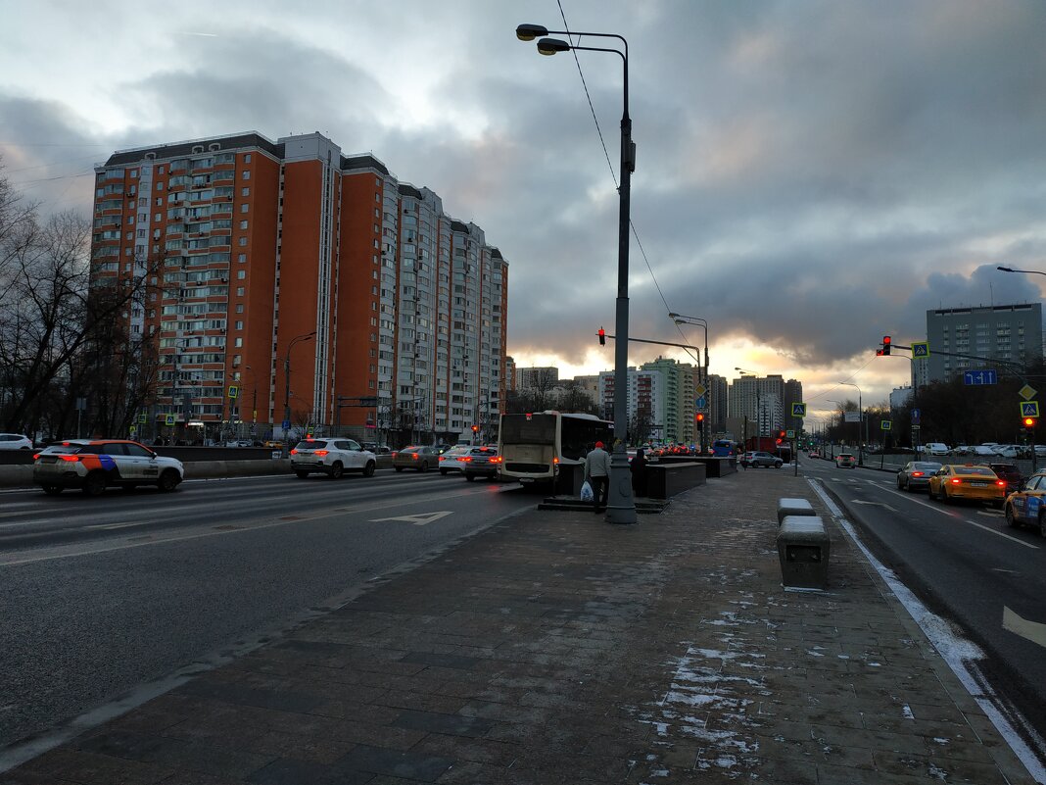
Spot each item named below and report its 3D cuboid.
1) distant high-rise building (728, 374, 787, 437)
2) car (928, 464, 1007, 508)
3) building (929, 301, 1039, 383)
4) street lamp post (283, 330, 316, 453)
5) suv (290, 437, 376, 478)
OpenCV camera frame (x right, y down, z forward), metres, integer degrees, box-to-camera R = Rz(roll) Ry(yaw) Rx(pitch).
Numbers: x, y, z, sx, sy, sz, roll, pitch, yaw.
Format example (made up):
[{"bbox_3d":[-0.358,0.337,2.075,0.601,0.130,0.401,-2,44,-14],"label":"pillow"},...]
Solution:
[{"bbox_3d":[246.837,23.145,759.550,52.000,80.000,20.000,-1,-4,25],"label":"distant high-rise building"},{"bbox_3d":[16.718,3.463,27.557,1.840,1.460,4.700,0,-4,20],"label":"car"},{"bbox_3d":[174.312,-3.638,274.528,35.957,54.628,17.000,-1,-5,30],"label":"building"},{"bbox_3d":[-19.989,0.282,64.991,2.928,11.362,0.550,0,-4,20],"label":"street lamp post"},{"bbox_3d":[-8.821,3.092,34.337,1.920,1.790,4.770,0,-4,20],"label":"suv"}]

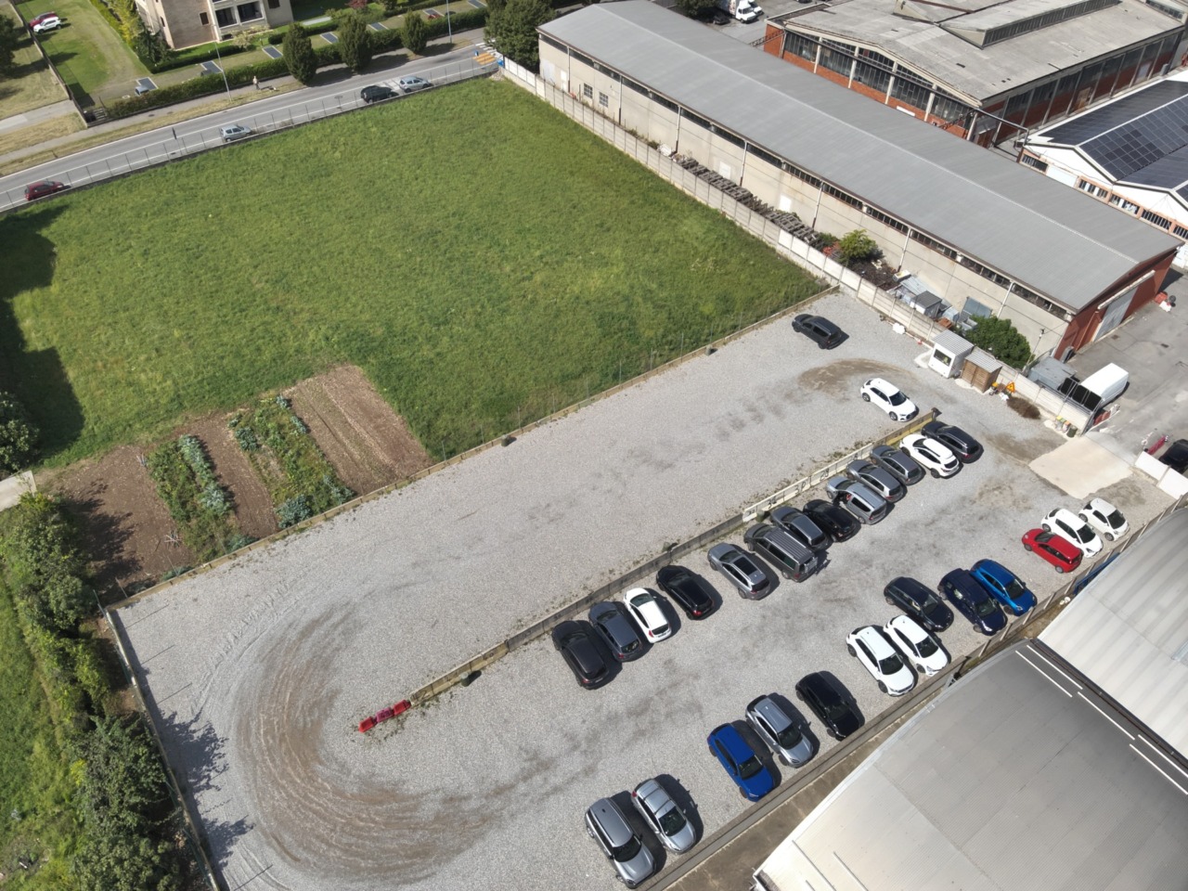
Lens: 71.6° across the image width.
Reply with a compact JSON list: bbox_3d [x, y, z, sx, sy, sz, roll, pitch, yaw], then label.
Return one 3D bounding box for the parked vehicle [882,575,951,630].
[{"bbox_3d":[20.195,9.727,51.095,4.163,1.506,1.782,33,54,29],"label":"parked vehicle"}]

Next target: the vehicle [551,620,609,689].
[{"bbox_3d":[-0.779,12.192,48.708,1.816,1.650,4.554,-24,50,-21],"label":"vehicle"}]

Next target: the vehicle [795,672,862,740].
[{"bbox_3d":[13.378,14.723,46.815,1.763,1.470,4.112,-20,48,-21],"label":"vehicle"}]

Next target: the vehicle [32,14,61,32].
[{"bbox_3d":[-82.205,-62.936,123.482,1.779,1.572,4.018,27,51,24],"label":"vehicle"}]

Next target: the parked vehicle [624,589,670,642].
[{"bbox_3d":[3.305,10.318,51.203,1.659,1.461,4.043,-18,47,-19],"label":"parked vehicle"}]

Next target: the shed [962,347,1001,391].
[{"bbox_3d":[32.302,-6.173,68.880,1.588,2.070,2.433,-27,50,-27],"label":"shed"}]

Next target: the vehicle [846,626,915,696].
[{"bbox_3d":[16.853,12.531,48.462,1.829,1.528,4.490,-23,50,-21],"label":"vehicle"}]

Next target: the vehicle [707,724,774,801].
[{"bbox_3d":[7.929,16.843,44.060,1.758,1.500,4.160,-28,51,-25],"label":"vehicle"}]

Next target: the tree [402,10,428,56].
[{"bbox_3d":[-24.711,-56.764,113.145,3.570,5.737,3.570,0,46,0],"label":"tree"}]

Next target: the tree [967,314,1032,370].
[{"bbox_3d":[33.700,-8.781,68.537,4.200,3.400,5.200,-26,51,-23],"label":"tree"}]

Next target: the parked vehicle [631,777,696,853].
[{"bbox_3d":[3.606,18.901,42.147,1.666,1.492,3.931,-27,50,-26],"label":"parked vehicle"}]

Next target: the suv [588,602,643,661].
[{"bbox_3d":[1.317,11.102,50.254,1.759,1.560,4.282,-21,48,-22],"label":"suv"}]

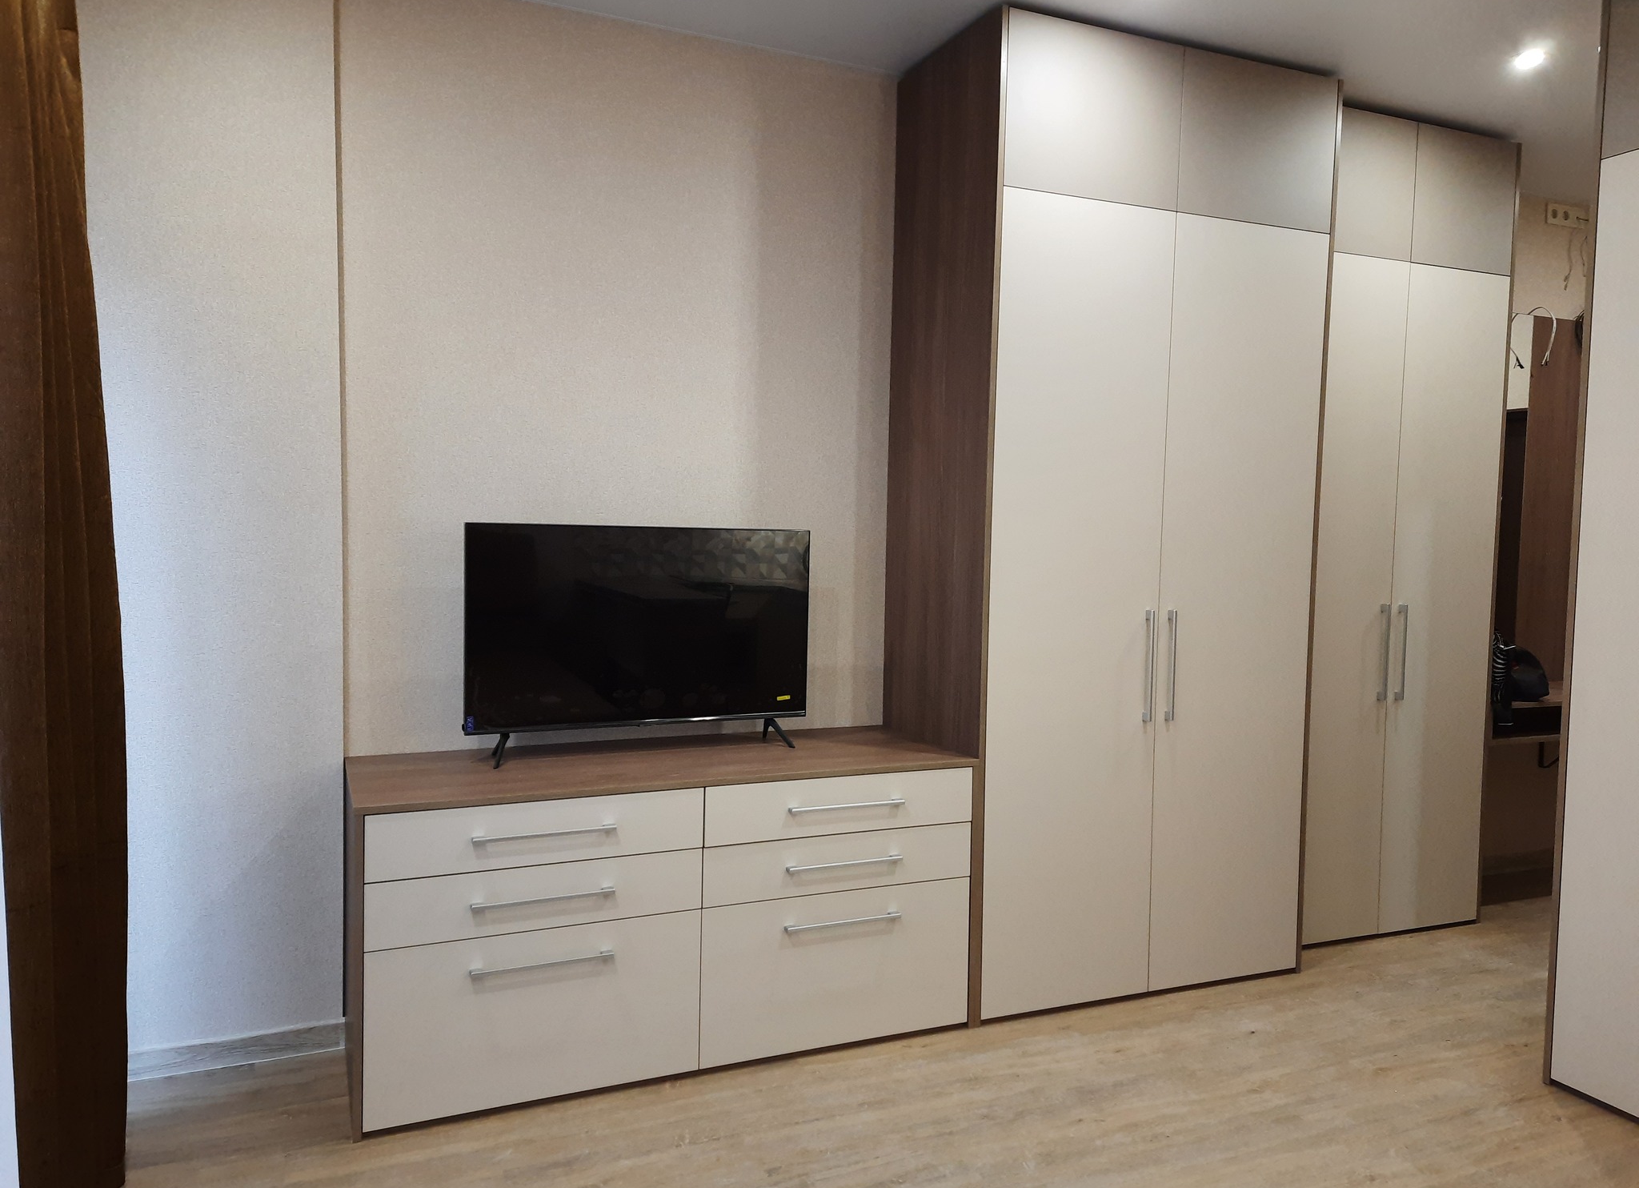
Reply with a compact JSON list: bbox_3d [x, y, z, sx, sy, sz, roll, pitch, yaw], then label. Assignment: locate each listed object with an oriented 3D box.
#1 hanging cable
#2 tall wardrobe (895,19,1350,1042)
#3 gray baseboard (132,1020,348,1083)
[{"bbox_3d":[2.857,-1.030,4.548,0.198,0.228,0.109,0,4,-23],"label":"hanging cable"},{"bbox_3d":[0.895,-0.192,3.579,1.209,2.768,0.605,0,4,-23],"label":"tall wardrobe"},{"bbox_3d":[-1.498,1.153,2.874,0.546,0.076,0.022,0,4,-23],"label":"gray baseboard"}]

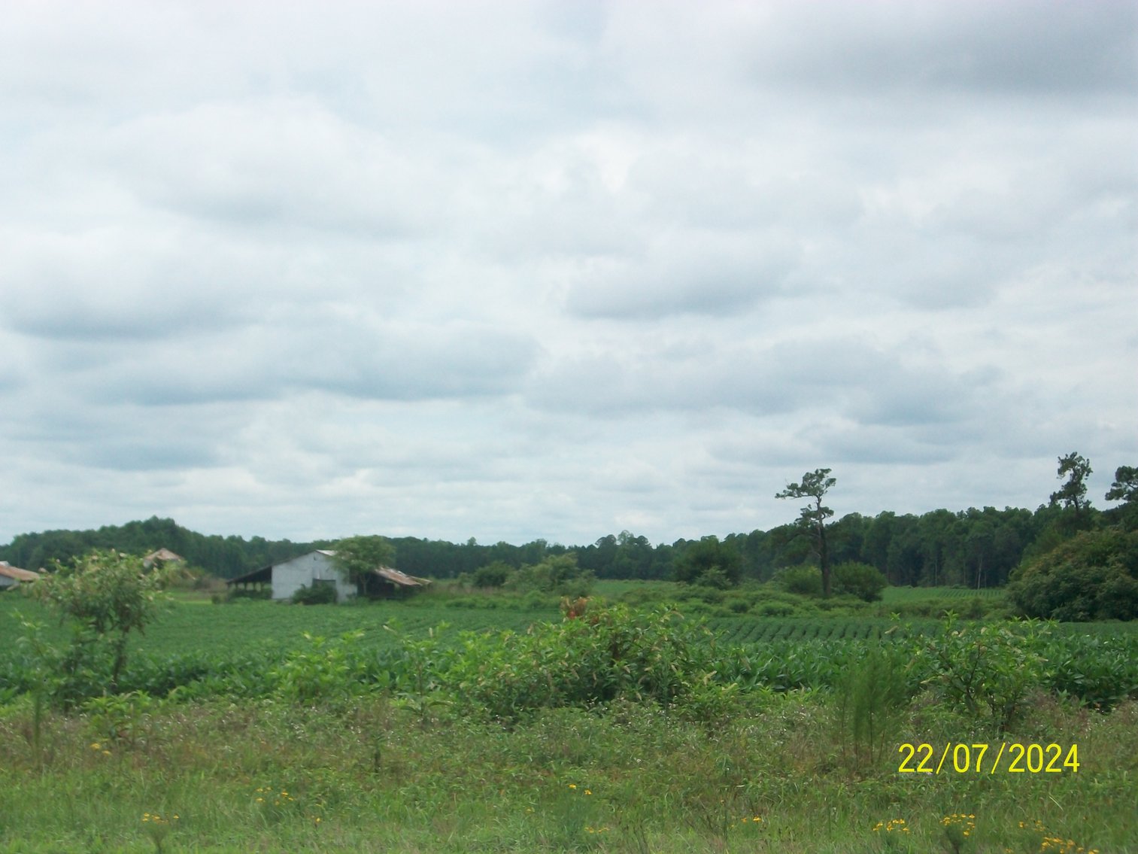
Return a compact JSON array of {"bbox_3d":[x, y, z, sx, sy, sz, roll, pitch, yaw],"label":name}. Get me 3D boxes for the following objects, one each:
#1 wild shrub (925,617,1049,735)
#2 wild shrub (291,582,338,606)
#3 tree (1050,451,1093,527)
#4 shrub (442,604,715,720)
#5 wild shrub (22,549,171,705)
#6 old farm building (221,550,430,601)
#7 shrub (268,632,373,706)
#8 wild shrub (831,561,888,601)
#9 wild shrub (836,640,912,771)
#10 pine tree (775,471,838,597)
[{"bbox_3d":[3.858,2.292,25.000,1.130,1.090,1.000,0,-3,0],"label":"wild shrub"},{"bbox_3d":[-19.652,12.864,208.000,3.500,1.900,2.600,0,-3,8],"label":"wild shrub"},{"bbox_3d":[45.689,8.930,245.000,3.800,13.300,3.600,0,-3,0],"label":"tree"},{"bbox_3d":[0.093,2.356,27.000,2.650,1.150,1.700,0,-3,0],"label":"shrub"},{"bbox_3d":[-4.995,2.129,28.500,1.550,1.670,1.400,0,-3,0],"label":"wild shrub"},{"bbox_3d":[-19.357,12.061,217.000,14.400,4.400,11.000,0,-3,8],"label":"old farm building"},{"bbox_3d":[-2.585,2.498,28.000,1.030,0.780,0.900,0,-3,0],"label":"shrub"},{"bbox_3d":[24.226,12.876,225.000,4.600,3.400,4.200,0,-3,0],"label":"wild shrub"},{"bbox_3d":[2.262,2.065,20.000,0.560,0.960,0.500,0,-3,0],"label":"wild shrub"},{"bbox_3d":[20.427,9.106,232.000,5.000,11.200,4.600,0,-3,0],"label":"pine tree"}]

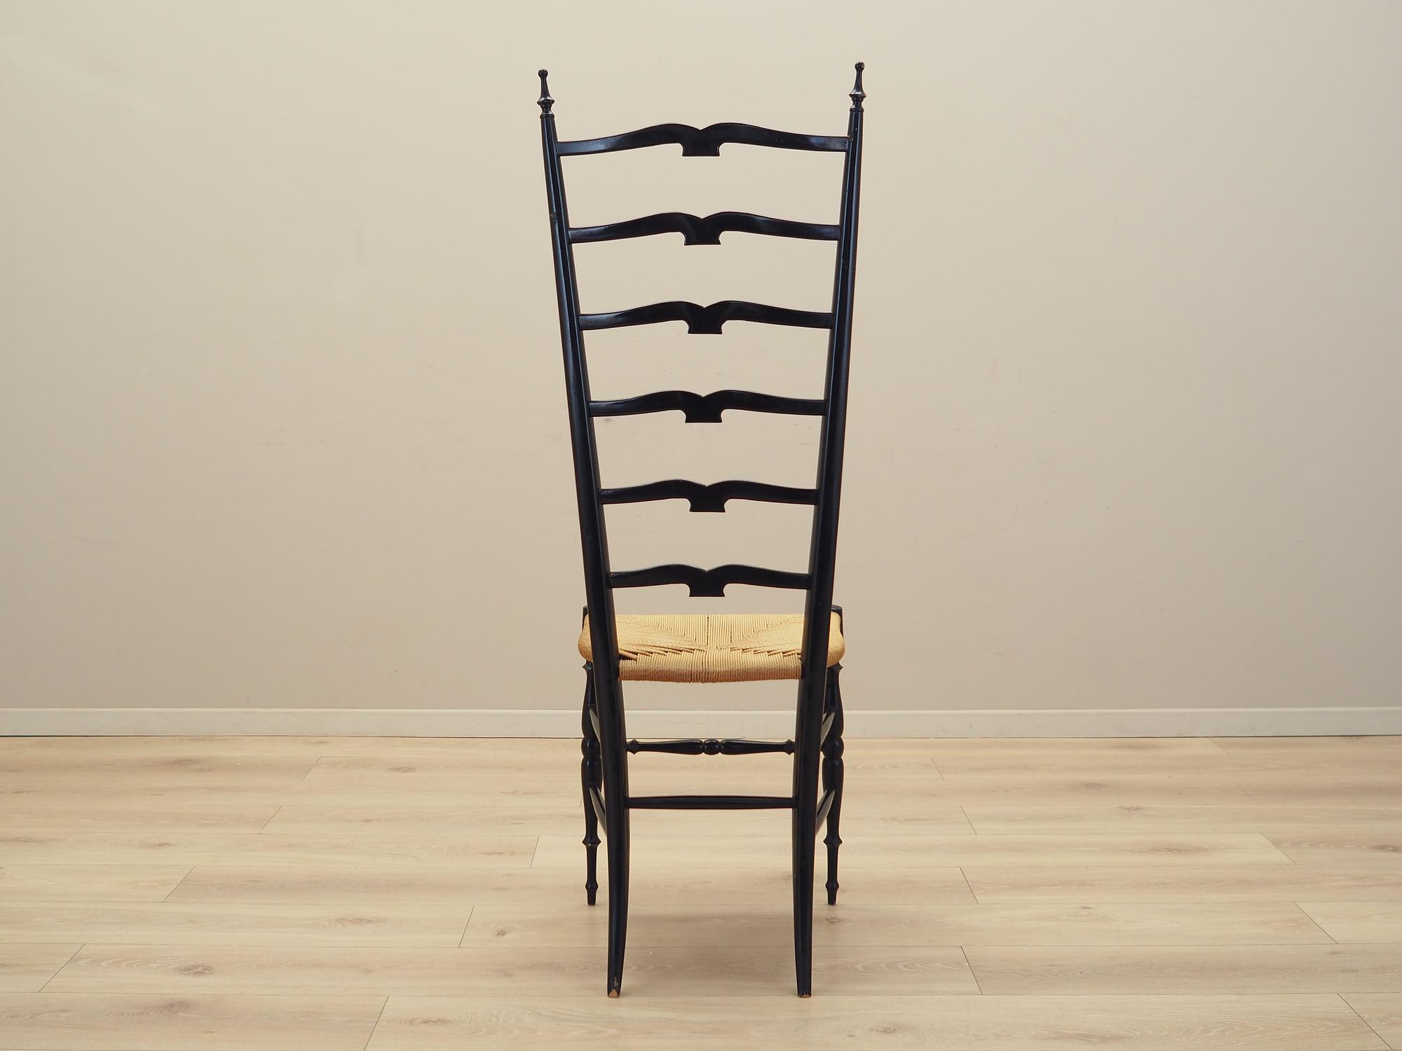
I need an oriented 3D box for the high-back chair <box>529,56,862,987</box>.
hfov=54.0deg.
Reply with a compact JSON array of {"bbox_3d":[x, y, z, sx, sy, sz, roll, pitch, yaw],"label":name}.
[{"bbox_3d":[0.017,0.020,1.921,0.400,1.220,0.405,0,8,1],"label":"high-back chair"}]

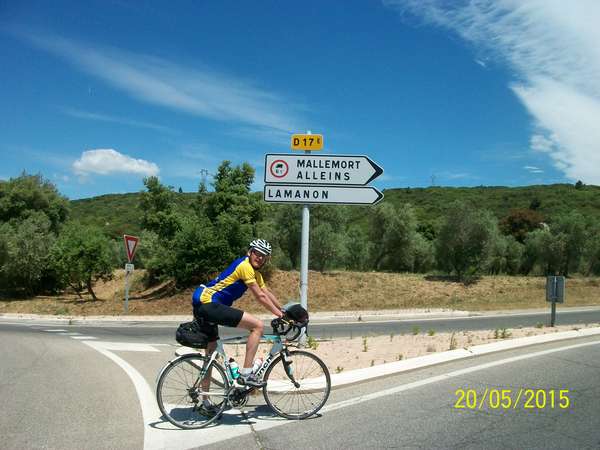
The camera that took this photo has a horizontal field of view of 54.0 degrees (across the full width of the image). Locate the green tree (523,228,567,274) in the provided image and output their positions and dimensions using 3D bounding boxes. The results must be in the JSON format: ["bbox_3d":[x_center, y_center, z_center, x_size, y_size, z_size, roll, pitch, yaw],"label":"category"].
[{"bbox_3d":[10.995,1.192,26.500,1.979,2.069,1.979,2,-3,0],"label":"green tree"}]

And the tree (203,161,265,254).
[{"bbox_3d":[-2.463,-0.456,21.500,2.500,3.900,2.400,2,-2,0],"label":"tree"}]

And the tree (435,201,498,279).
[{"bbox_3d":[6.781,0.591,24.000,2.607,3.177,2.607,2,-3,0],"label":"tree"}]

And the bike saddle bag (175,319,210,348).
[{"bbox_3d":[-0.958,0.989,5.300,0.310,0.220,0.190,3,-2,-23],"label":"bike saddle bag"}]

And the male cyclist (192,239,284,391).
[{"bbox_3d":[-0.560,0.980,5.550,0.900,1.650,0.540,3,-3,-24],"label":"male cyclist"}]

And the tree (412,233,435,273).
[{"bbox_3d":[5.763,1.283,27.500,1.300,1.900,1.300,2,-2,0],"label":"tree"}]

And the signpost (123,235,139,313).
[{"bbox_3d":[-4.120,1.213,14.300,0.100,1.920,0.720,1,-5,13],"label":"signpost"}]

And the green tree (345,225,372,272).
[{"bbox_3d":[2.680,1.031,27.000,1.500,2.150,1.500,2,-2,0],"label":"green tree"}]

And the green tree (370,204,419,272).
[{"bbox_3d":[4.330,0.527,27.000,2.200,3.100,2.100,2,-2,0],"label":"green tree"}]

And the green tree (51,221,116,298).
[{"bbox_3d":[-6.246,1.053,17.000,2.000,2.300,1.900,2,-2,0],"label":"green tree"}]

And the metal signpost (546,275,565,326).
[{"bbox_3d":[5.766,1.715,13.300,0.450,1.140,0.090,-1,-3,40],"label":"metal signpost"}]

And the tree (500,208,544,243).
[{"bbox_3d":[13.970,0.471,37.000,2.763,3.014,2.763,2,-3,0],"label":"tree"}]

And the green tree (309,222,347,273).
[{"bbox_3d":[1.050,0.821,22.500,1.494,1.985,1.494,2,-3,0],"label":"green tree"}]

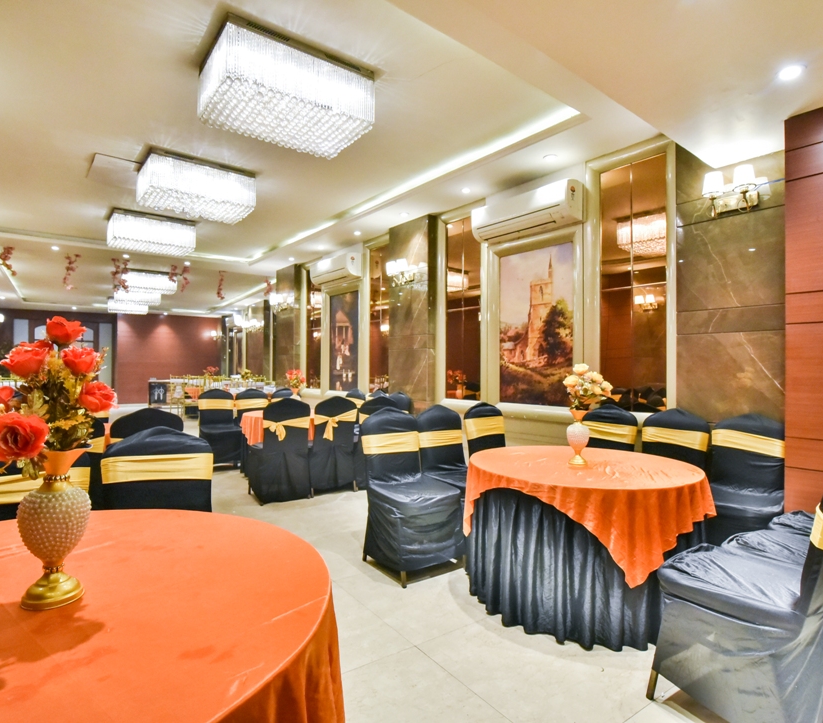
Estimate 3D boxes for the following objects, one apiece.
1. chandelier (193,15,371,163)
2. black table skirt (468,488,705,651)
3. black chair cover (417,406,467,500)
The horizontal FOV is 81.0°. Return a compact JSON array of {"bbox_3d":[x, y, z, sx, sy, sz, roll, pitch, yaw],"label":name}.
[{"bbox_3d":[-0.712,-1.508,2.753,0.806,0.315,0.527,0,0,-39],"label":"chandelier"},{"bbox_3d":[0.957,0.935,2.726,1.250,0.690,1.250,0,0,0],"label":"black table skirt"},{"bbox_3d":[0.365,0.810,3.431,0.450,0.950,0.550,0,-1,-40],"label":"black chair cover"}]

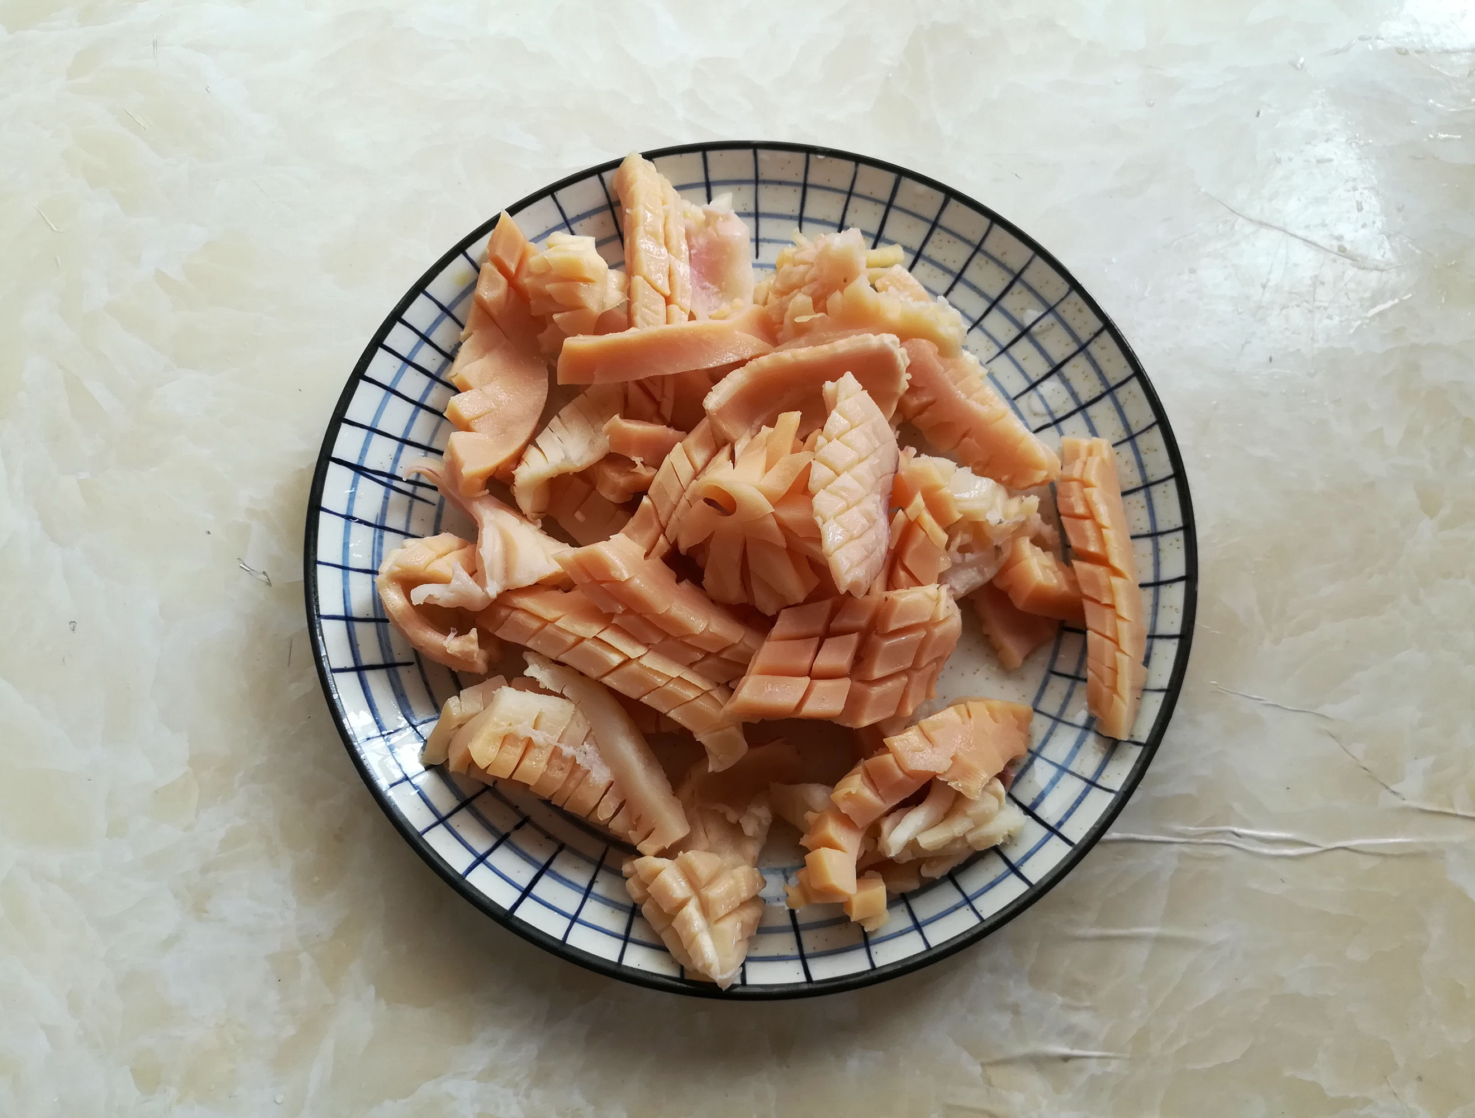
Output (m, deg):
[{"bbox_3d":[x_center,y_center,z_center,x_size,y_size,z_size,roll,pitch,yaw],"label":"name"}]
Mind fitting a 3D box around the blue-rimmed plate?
[{"bbox_3d":[0.004,-0.004,0.274,0.205,0.032,0.205,0,75,-1],"label":"blue-rimmed plate"}]

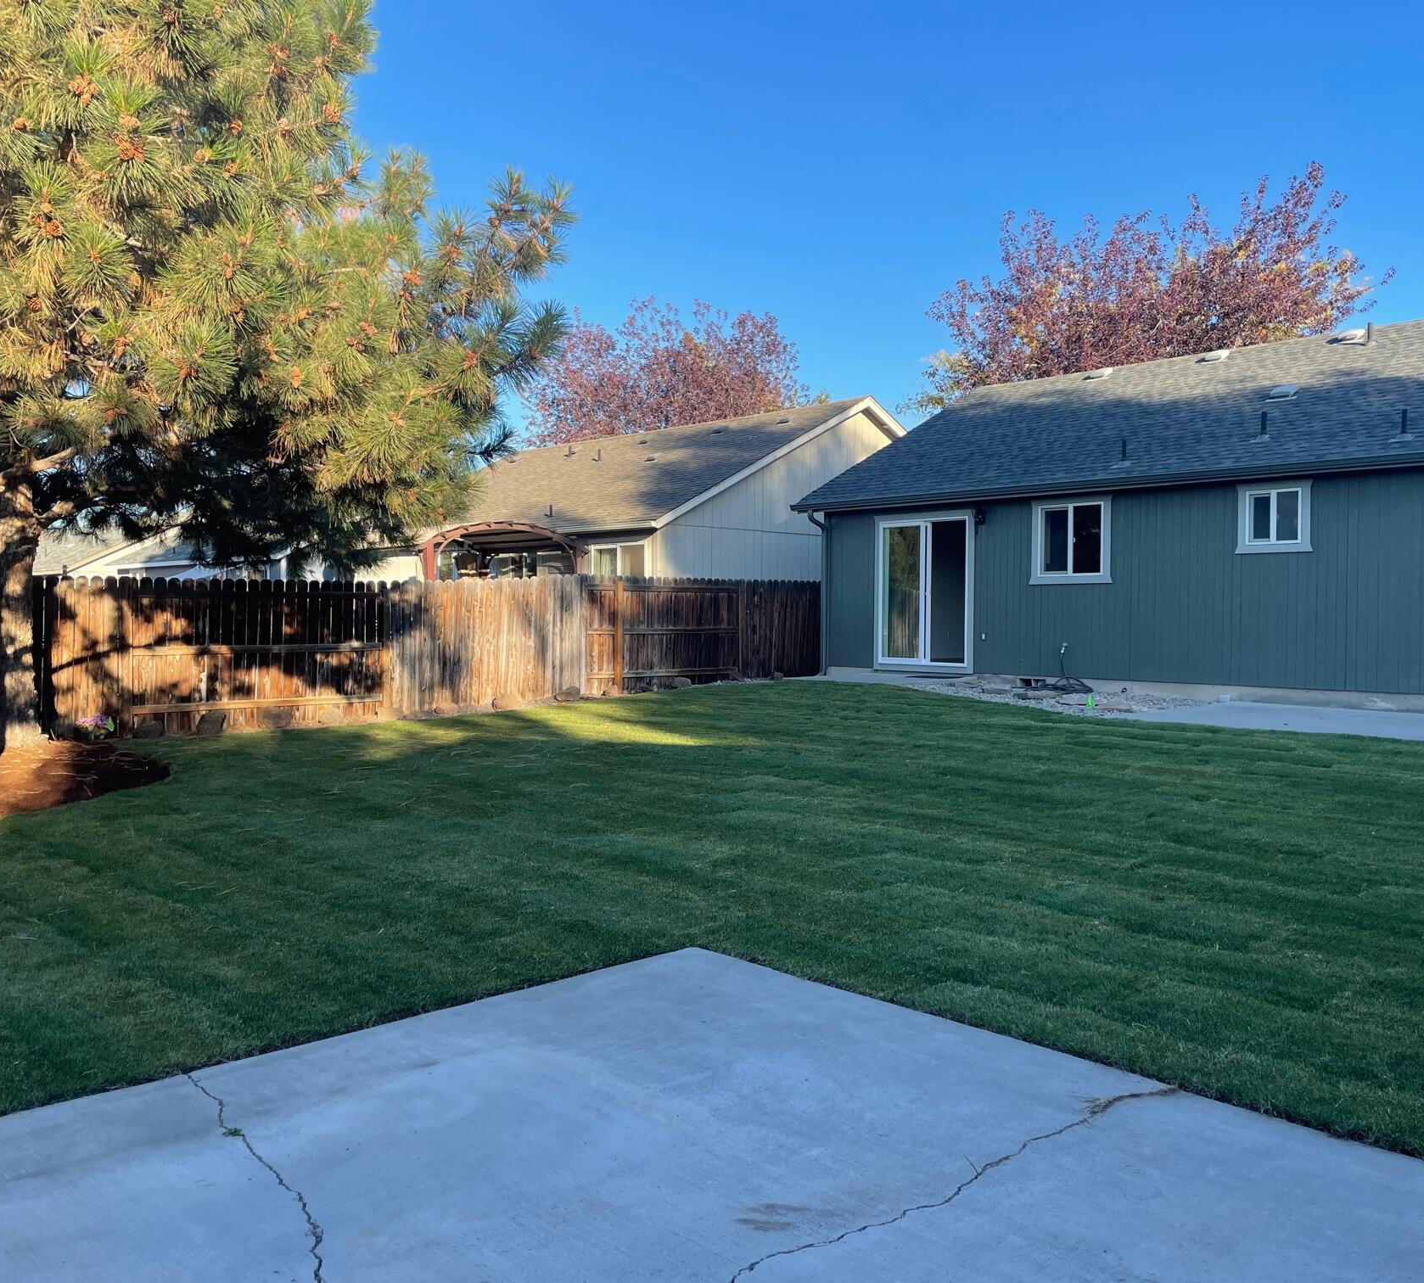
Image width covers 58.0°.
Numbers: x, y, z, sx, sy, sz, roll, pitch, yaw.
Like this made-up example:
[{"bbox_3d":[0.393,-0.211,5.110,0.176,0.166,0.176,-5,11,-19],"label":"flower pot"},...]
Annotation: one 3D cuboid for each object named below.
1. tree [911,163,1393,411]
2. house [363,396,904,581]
[{"bbox_3d":[10.247,-5.525,30.082,10.926,11.380,10.926,0,1,0],"label":"tree"},{"bbox_3d":[-0.963,-2.208,29.072,10.677,5.296,11.745,-1,2,-43],"label":"house"}]

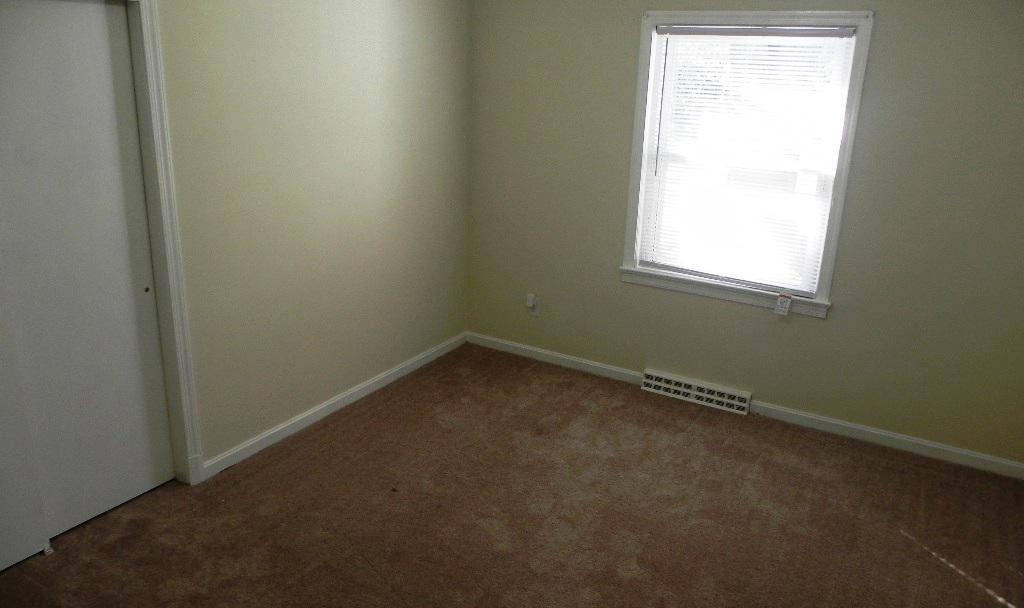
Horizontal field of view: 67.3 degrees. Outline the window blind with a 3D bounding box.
[{"bbox_3d":[1.166,-0.749,4.020,0.973,1.312,0.042,12,20,28],"label":"window blind"}]

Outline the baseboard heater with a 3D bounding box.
[{"bbox_3d":[1.047,0.495,4.396,0.620,0.122,0.057,12,20,28],"label":"baseboard heater"}]

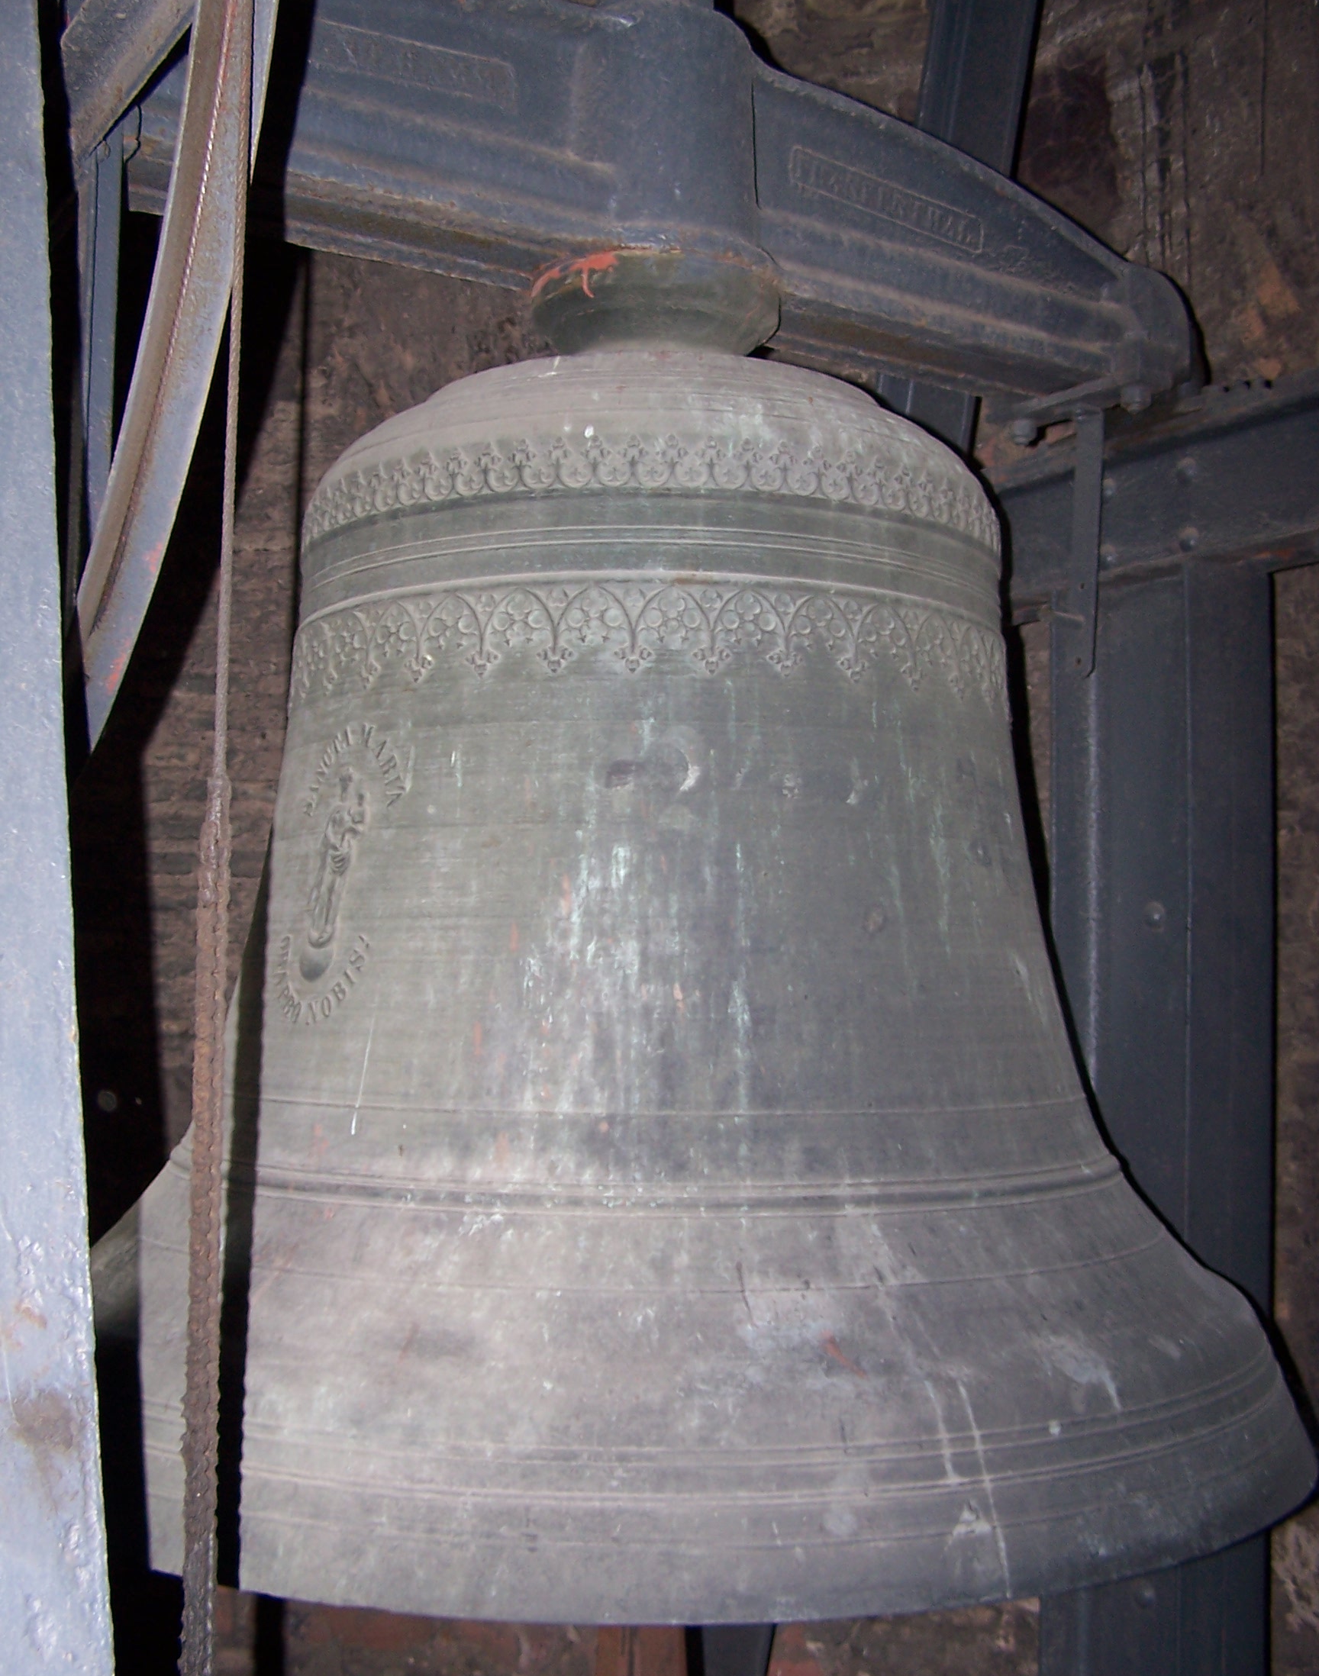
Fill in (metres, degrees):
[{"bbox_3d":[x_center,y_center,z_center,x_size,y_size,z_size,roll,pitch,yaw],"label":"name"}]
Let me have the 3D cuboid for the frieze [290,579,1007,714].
[{"bbox_3d":[-0.010,-0.166,2.198,0.808,0.091,0.808,0,-5,0],"label":"frieze"}]

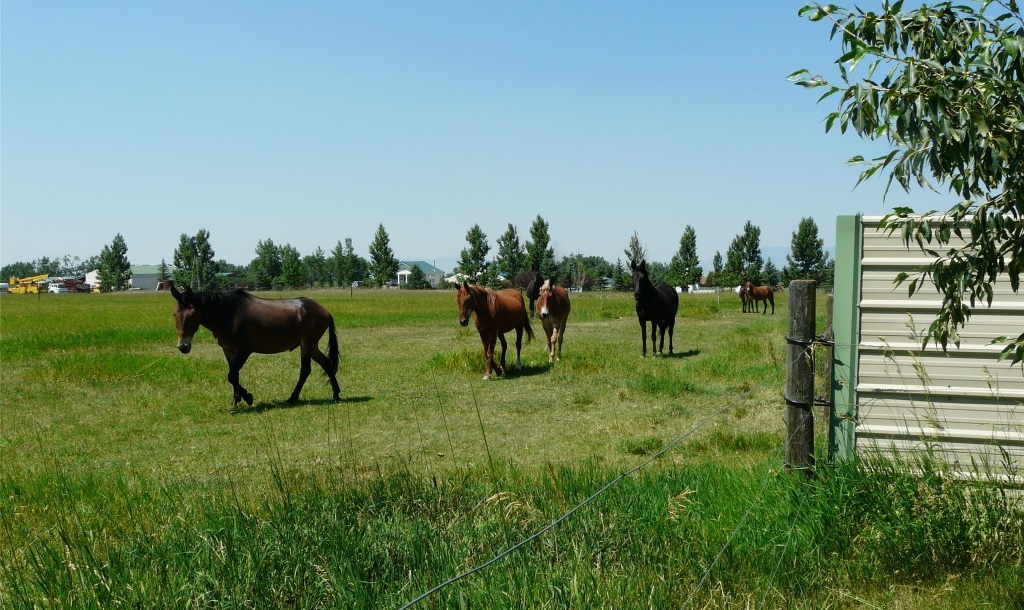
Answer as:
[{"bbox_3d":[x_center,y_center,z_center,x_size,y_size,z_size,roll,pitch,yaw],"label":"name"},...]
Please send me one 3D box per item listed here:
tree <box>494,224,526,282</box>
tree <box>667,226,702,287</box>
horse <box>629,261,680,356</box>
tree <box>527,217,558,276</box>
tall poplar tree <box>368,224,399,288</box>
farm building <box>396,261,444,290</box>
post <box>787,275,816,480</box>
[{"bbox_3d":[-0.298,-9.843,200.000,6.200,12.700,6.200,0,1,0],"label":"tree"},{"bbox_3d":[32.586,-9.067,190.000,6.500,11.900,6.500,0,1,0],"label":"tree"},{"bbox_3d":[3.078,0.075,21.500,0.600,2.070,2.300,1,1,25],"label":"horse"},{"bbox_3d":[5.866,-10.638,200.000,6.000,14.300,6.000,0,1,0],"label":"tree"},{"bbox_3d":[-26.191,-9.987,205.000,6.100,13.200,6.100,0,1,0],"label":"tall poplar tree"},{"bbox_3d":[-22.490,-6.804,232.000,11.500,6.300,11.500,0,1,18],"label":"farm building"},{"bbox_3d":[2.161,0.552,7.500,0.205,1.480,0.205,0,1,0],"label":"post"}]

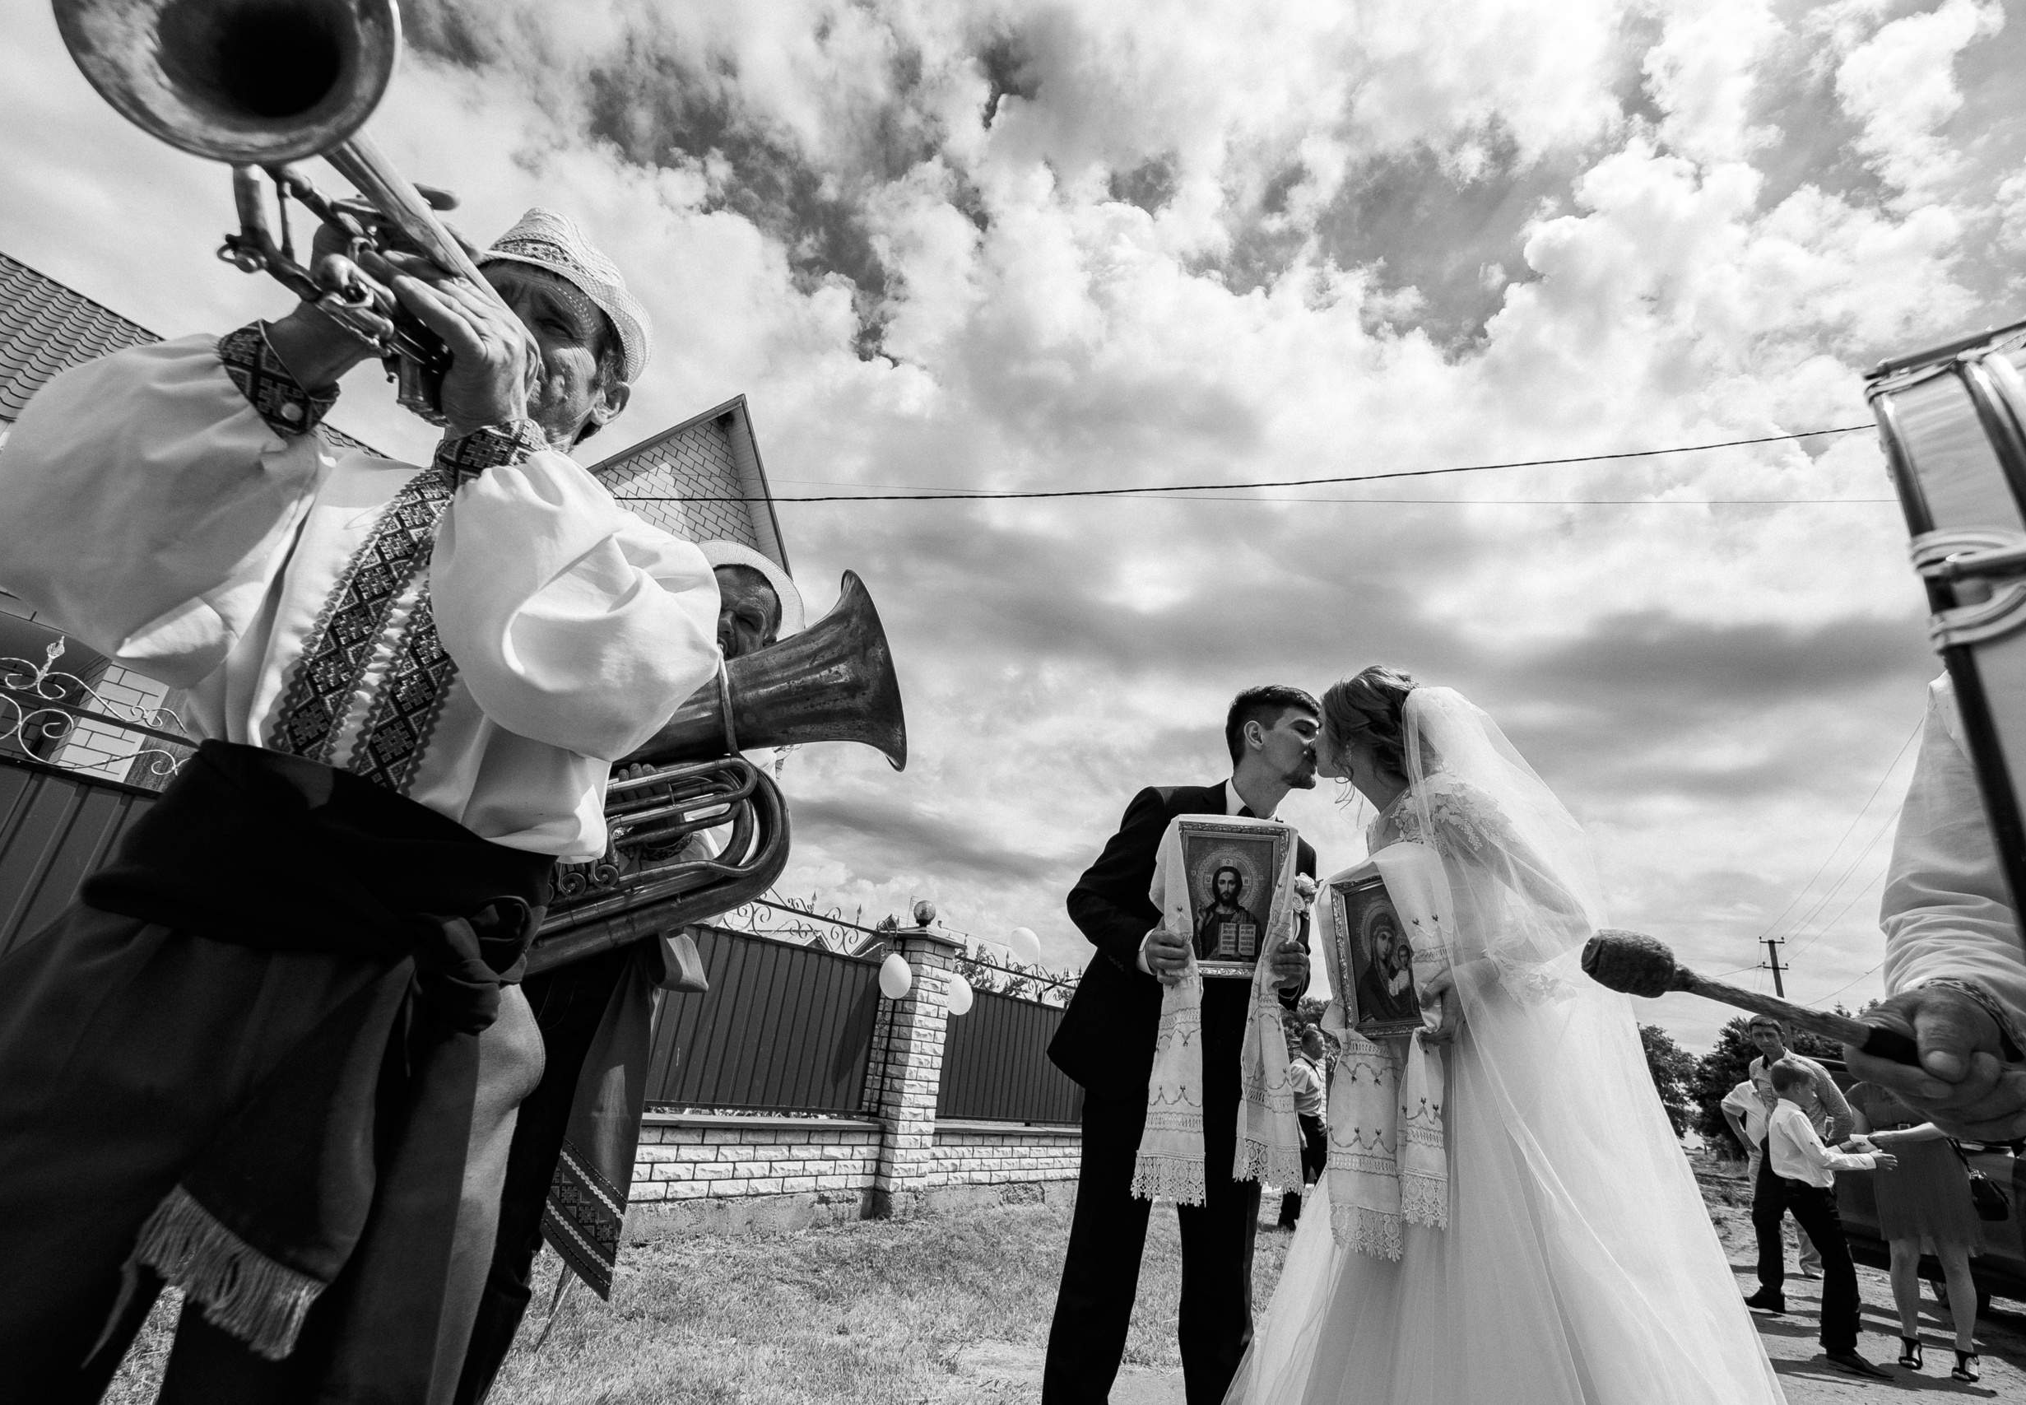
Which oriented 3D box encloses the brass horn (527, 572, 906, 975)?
[{"bbox_3d":[-0.532,0.110,1.233,0.750,0.431,0.320,-17,-7,-19],"label":"brass horn"}]

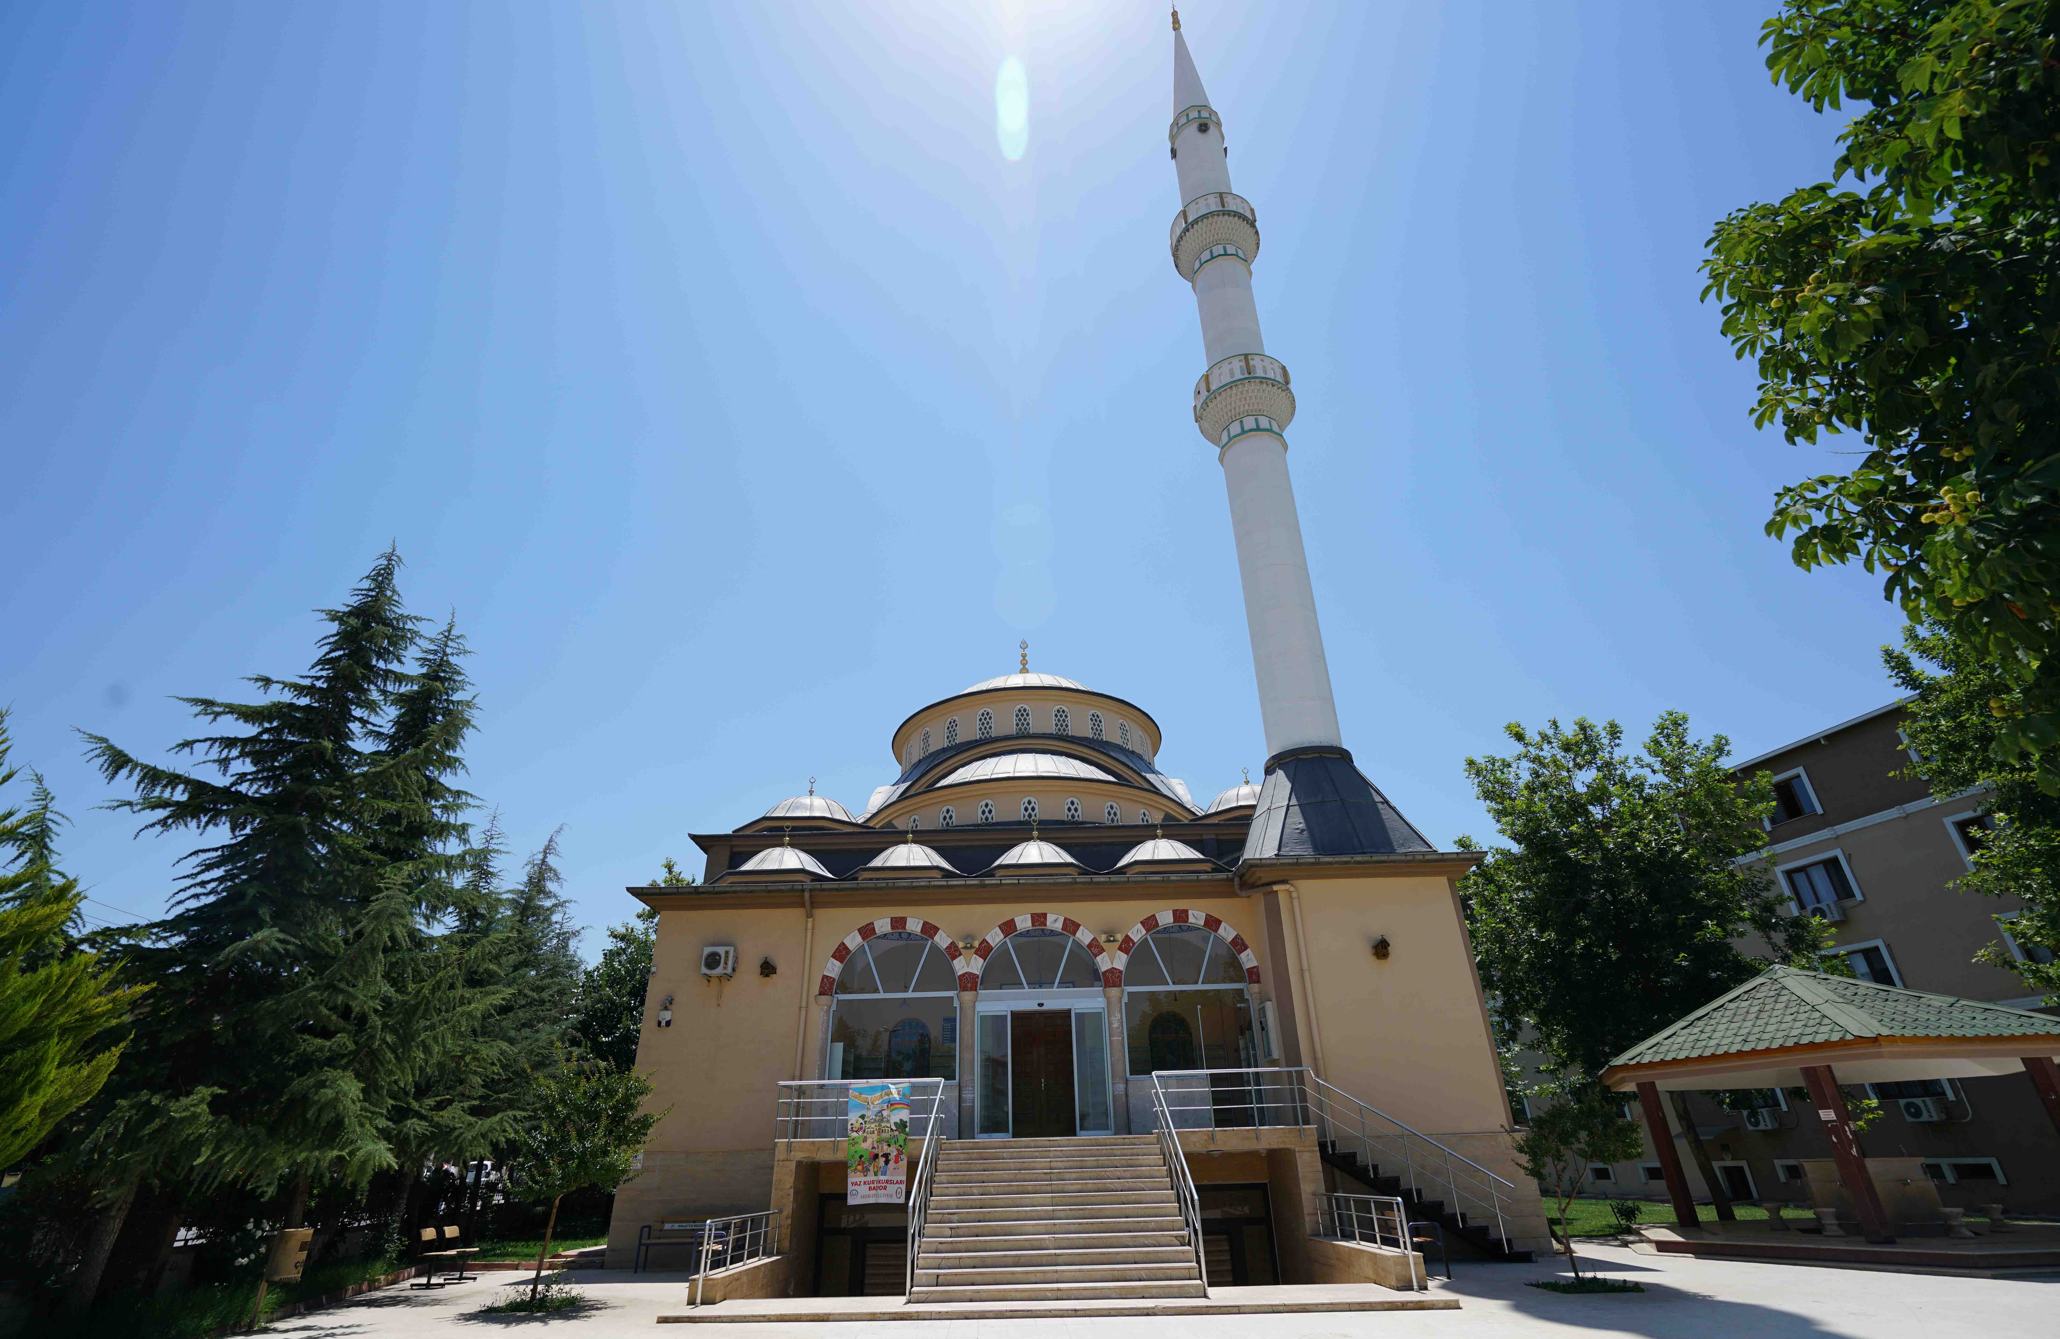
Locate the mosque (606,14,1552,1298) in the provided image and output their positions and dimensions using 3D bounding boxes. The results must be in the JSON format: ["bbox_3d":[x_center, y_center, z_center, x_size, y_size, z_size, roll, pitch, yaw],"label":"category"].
[{"bbox_3d":[0.027,-5.689,34.236,18.700,45.800,26.500,-1,-28,0],"label":"mosque"}]

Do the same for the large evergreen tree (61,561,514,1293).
[{"bbox_3d":[-14.038,3.356,16.891,9.800,13.800,9.400,-1,-28,0],"label":"large evergreen tree"}]

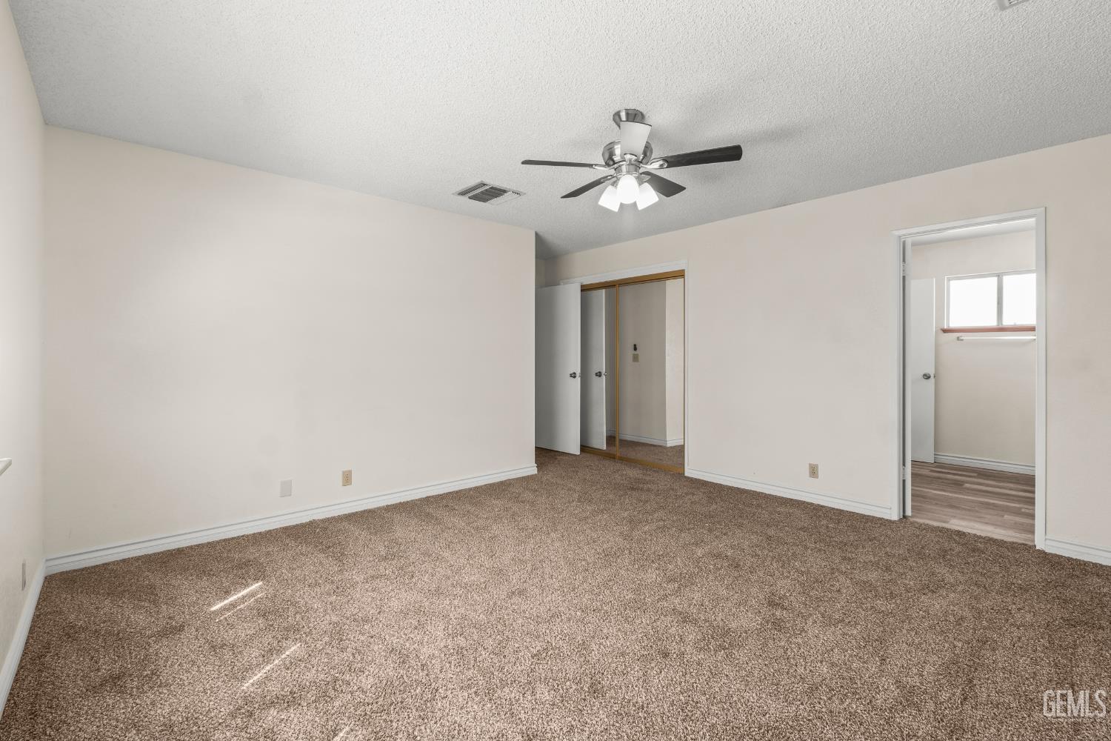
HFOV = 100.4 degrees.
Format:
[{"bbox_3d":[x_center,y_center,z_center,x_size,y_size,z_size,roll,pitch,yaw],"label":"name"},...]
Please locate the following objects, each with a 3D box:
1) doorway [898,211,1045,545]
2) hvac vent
[{"bbox_3d":[2.780,0.055,3.130,0.130,2.070,0.760,-1,1,-43],"label":"doorway"},{"bbox_3d":[-0.520,-1.380,3.645,0.410,0.030,0.410,-1,1,-43],"label":"hvac vent"}]

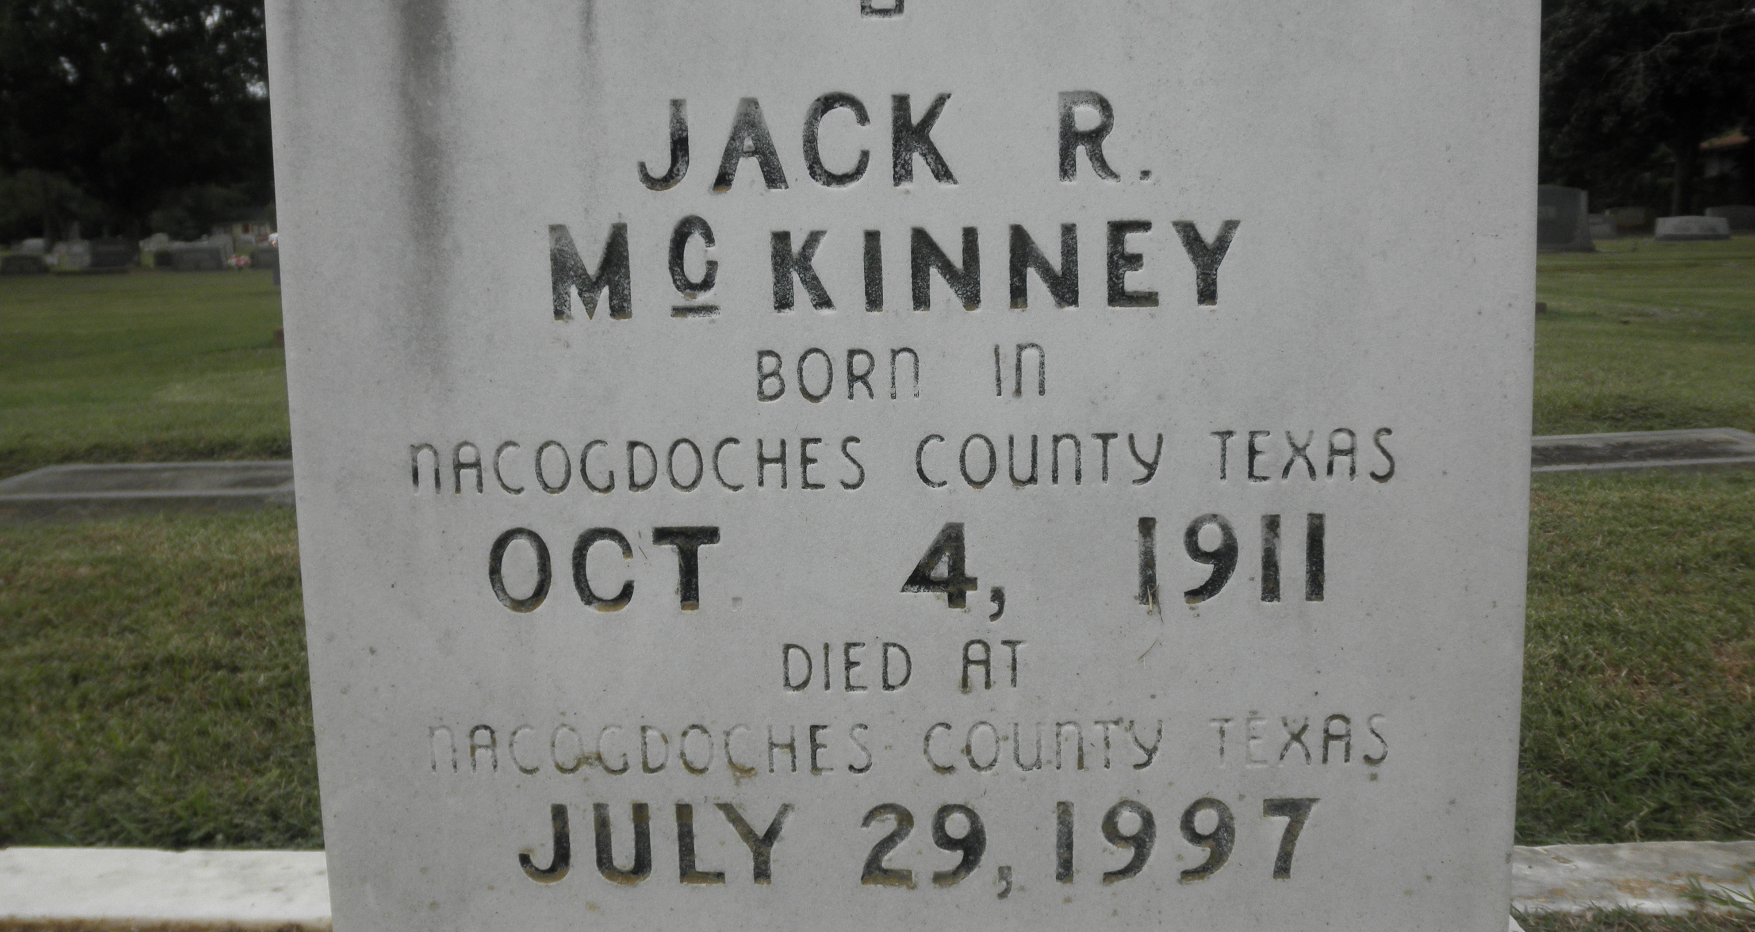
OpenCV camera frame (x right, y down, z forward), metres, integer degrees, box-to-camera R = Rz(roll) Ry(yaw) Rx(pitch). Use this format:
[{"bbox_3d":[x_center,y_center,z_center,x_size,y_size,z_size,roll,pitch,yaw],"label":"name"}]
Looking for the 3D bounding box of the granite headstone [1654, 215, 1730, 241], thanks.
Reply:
[{"bbox_3d":[14.480,-4.200,25.150,1.170,0.435,0.290,-1,9,0],"label":"granite headstone"}]

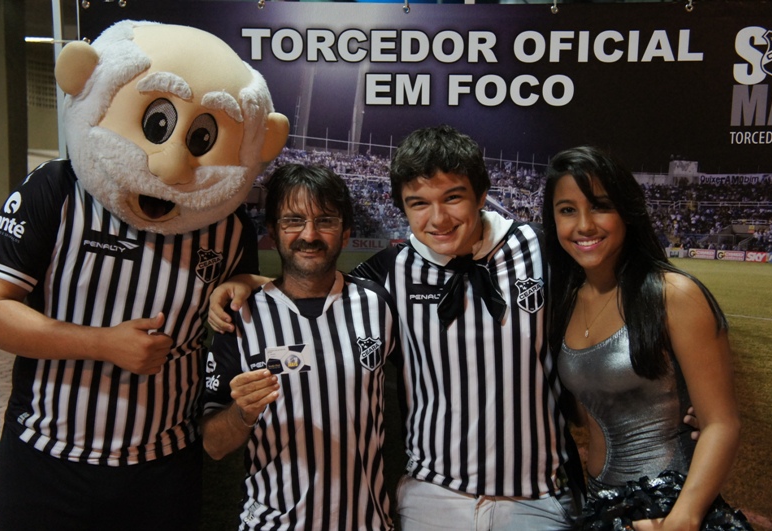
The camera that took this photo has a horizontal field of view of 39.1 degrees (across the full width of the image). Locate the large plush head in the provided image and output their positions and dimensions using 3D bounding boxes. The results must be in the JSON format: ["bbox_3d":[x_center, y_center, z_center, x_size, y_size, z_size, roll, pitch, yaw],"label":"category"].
[{"bbox_3d":[-0.432,-0.266,2.130,0.465,0.415,0.420,17,14,-22],"label":"large plush head"}]

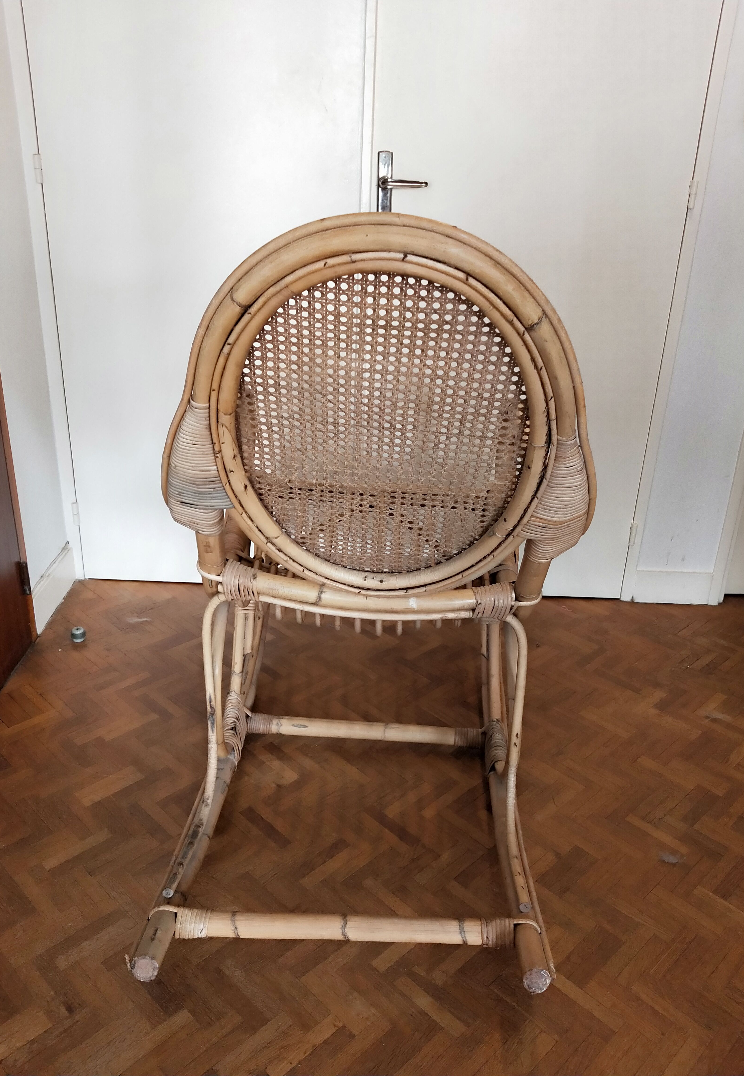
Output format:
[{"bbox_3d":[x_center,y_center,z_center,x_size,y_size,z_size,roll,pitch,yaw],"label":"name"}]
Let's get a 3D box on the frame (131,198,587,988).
[{"bbox_3d":[0.000,0.003,1.137,0.590,0.905,0.910,3,20,3],"label":"frame"}]

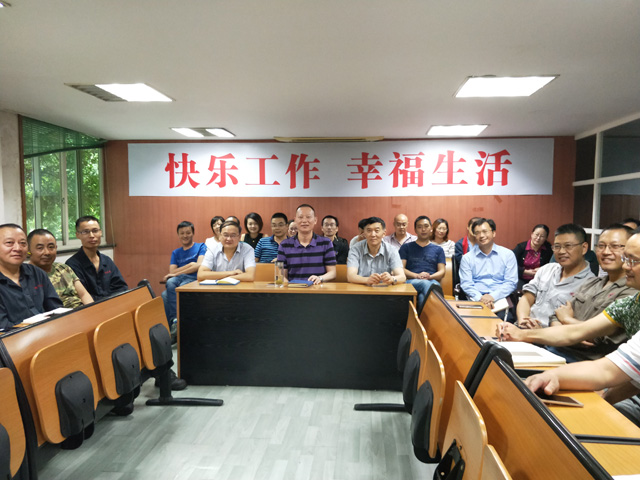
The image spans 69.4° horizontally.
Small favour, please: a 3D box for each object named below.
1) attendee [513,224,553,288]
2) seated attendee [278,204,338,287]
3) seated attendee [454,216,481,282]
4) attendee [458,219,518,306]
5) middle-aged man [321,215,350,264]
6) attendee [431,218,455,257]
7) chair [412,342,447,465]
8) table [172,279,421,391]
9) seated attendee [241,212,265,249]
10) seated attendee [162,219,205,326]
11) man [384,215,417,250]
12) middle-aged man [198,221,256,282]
[{"bbox_3d":[2.310,0.454,5.033,0.460,1.231,0.720,1,3,20],"label":"attendee"},{"bbox_3d":[-0.123,0.397,4.229,0.540,1.435,0.720,0,3,0],"label":"seated attendee"},{"bbox_3d":[1.727,0.408,5.131,0.480,1.313,0.720,1,3,14],"label":"seated attendee"},{"bbox_3d":[1.458,0.472,4.033,0.520,1.307,0.750,1,3,20],"label":"attendee"},{"bbox_3d":[0.118,0.391,5.230,0.480,1.335,0.720,0,3,0],"label":"middle-aged man"},{"bbox_3d":[1.382,0.403,5.331,0.440,1.299,0.720,0,3,9],"label":"attendee"},{"bbox_3d":[0.485,0.729,2.094,0.180,0.510,0.420,0,3,5],"label":"chair"},{"bbox_3d":[-0.170,0.762,3.838,1.870,0.750,0.460,0,3,5],"label":"table"},{"bbox_3d":[-0.751,0.368,5.329,0.420,1.369,0.700,0,3,-3],"label":"seated attendee"},{"bbox_3d":[-1.348,0.442,4.882,0.480,1.272,0.720,0,3,5],"label":"seated attendee"},{"bbox_3d":[0.932,0.377,5.379,0.480,1.346,0.720,0,3,6],"label":"man"},{"bbox_3d":[-0.822,0.476,4.183,0.530,1.283,0.700,0,3,-2],"label":"middle-aged man"}]

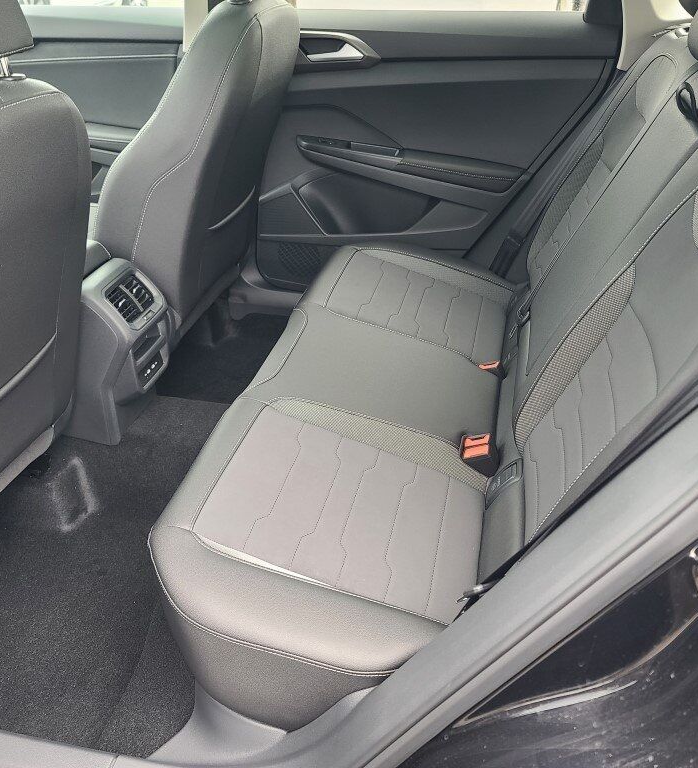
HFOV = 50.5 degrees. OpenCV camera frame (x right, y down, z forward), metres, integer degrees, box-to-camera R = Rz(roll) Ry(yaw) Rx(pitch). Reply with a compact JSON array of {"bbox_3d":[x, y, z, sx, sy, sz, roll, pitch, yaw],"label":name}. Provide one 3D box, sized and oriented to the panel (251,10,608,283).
[{"bbox_3d":[0.168,-0.552,1.876,0.880,0.710,0.110,7,32,11],"label":"panel"}]

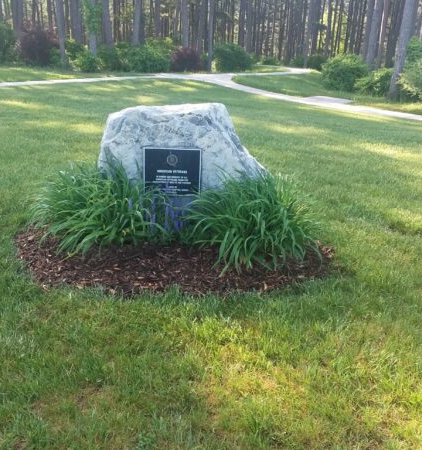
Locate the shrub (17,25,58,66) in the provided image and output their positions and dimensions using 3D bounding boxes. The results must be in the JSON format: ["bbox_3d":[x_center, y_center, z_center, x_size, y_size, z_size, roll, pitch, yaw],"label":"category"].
[{"bbox_3d":[-8.120,-8.409,23.527,1.897,1.818,1.707,-5,21,-18],"label":"shrub"}]

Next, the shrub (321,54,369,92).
[{"bbox_3d":[4.595,-5.213,17.175,1.659,1.155,1.493,7,21,13],"label":"shrub"}]

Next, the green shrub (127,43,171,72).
[{"bbox_3d":[-2.811,-7.675,22.981,2.031,1.257,1.726,-1,20,-7],"label":"green shrub"}]

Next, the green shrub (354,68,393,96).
[{"bbox_3d":[5.199,-4.592,16.084,1.291,0.788,1.097,8,21,16],"label":"green shrub"}]

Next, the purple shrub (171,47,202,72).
[{"bbox_3d":[-1.155,-7.818,23.707,1.426,1.131,1.355,1,20,-3],"label":"purple shrub"}]

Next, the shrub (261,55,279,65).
[{"bbox_3d":[3.924,-10.891,33.153,1.191,0.669,1.072,4,20,5],"label":"shrub"}]

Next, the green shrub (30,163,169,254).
[{"bbox_3d":[-0.898,-0.228,4.048,1.085,0.560,0.922,-3,21,-13],"label":"green shrub"}]

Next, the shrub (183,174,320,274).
[{"bbox_3d":[0.308,-0.107,3.825,0.998,0.567,0.878,4,20,5],"label":"shrub"}]

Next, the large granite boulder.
[{"bbox_3d":[-0.230,-0.556,4.368,1.415,0.996,0.821,2,20,0],"label":"large granite boulder"}]

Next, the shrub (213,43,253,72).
[{"bbox_3d":[1.120,-8.351,25.014,2.009,1.371,1.808,3,20,2],"label":"shrub"}]

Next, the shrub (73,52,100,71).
[{"bbox_3d":[-5.246,-6.848,21.183,1.103,0.797,0.992,-3,21,-13],"label":"shrub"}]

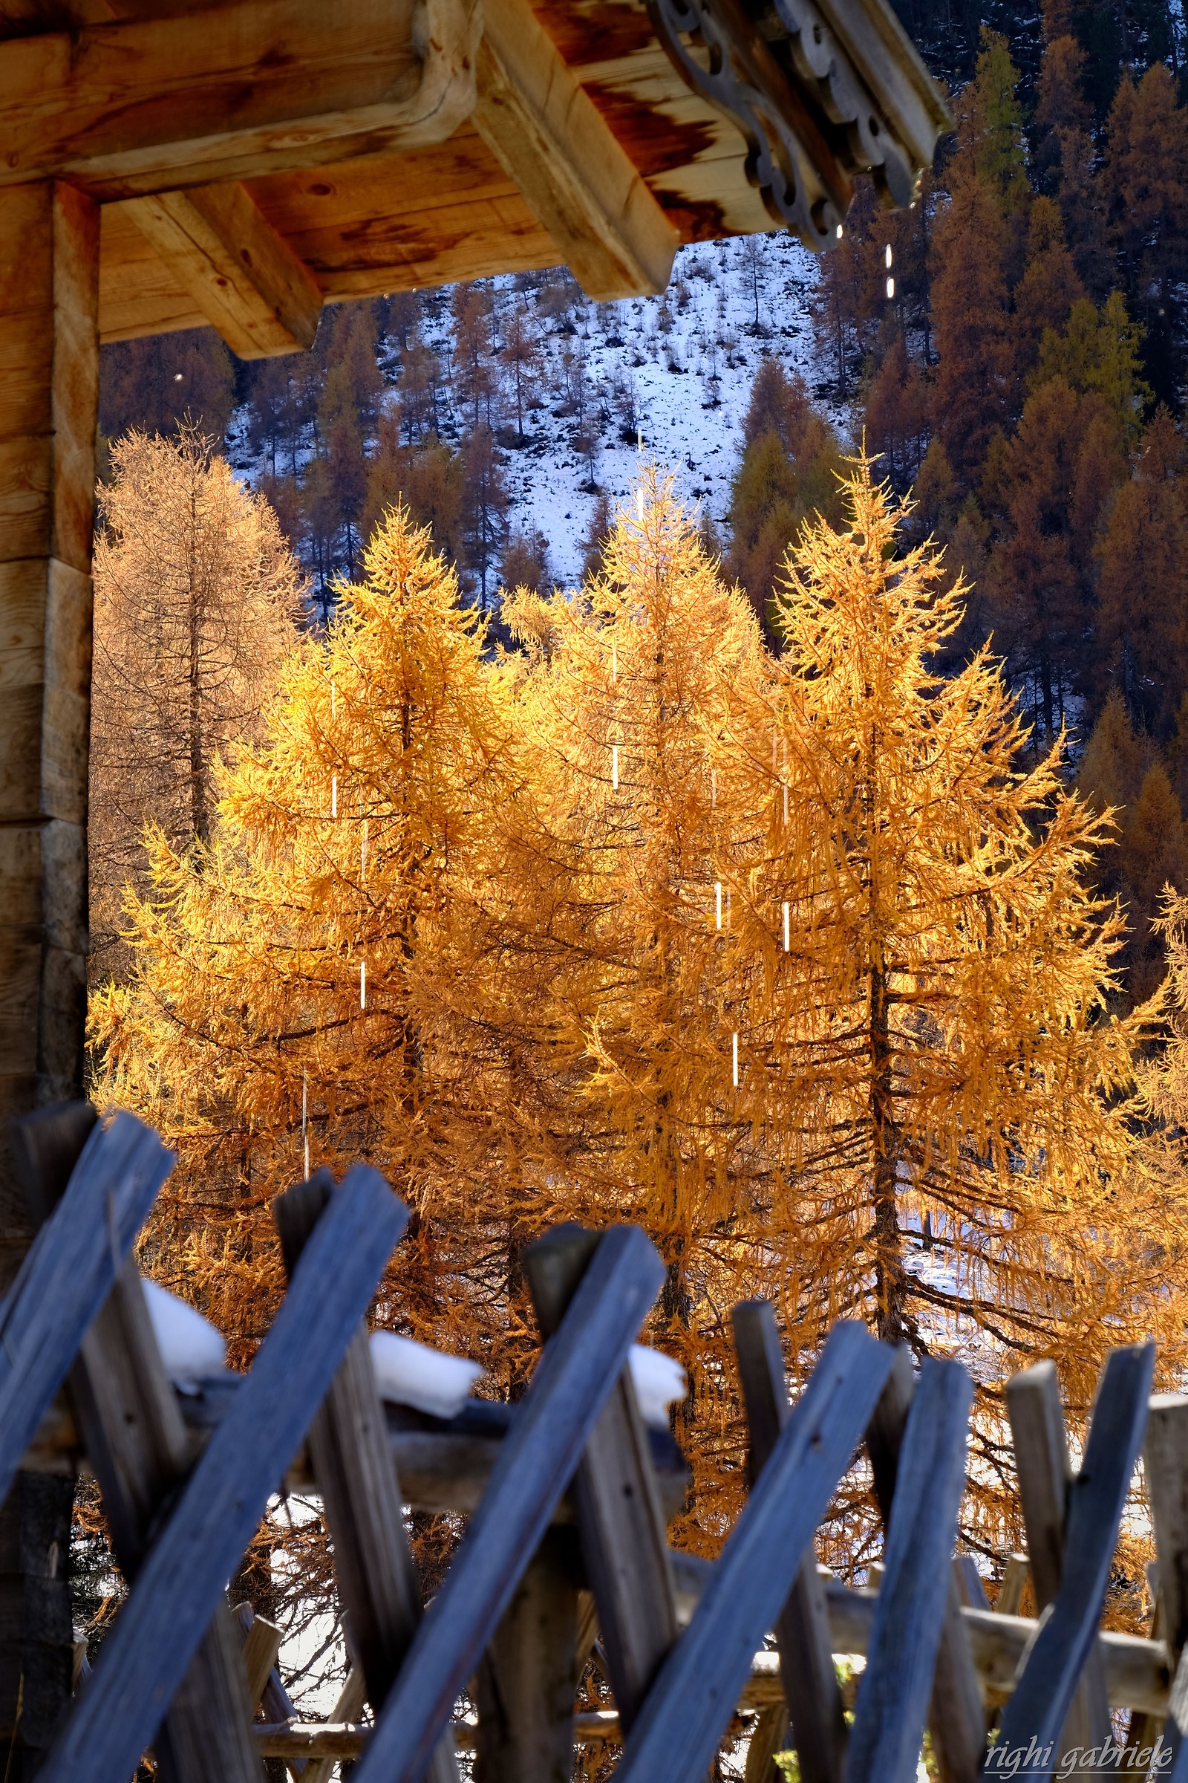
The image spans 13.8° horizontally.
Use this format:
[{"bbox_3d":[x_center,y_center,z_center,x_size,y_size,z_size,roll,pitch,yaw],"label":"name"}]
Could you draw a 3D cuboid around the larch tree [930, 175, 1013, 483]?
[{"bbox_3d":[20.064,-29.733,260.000,4.500,16.600,4.500,0,-4,0],"label":"larch tree"}]

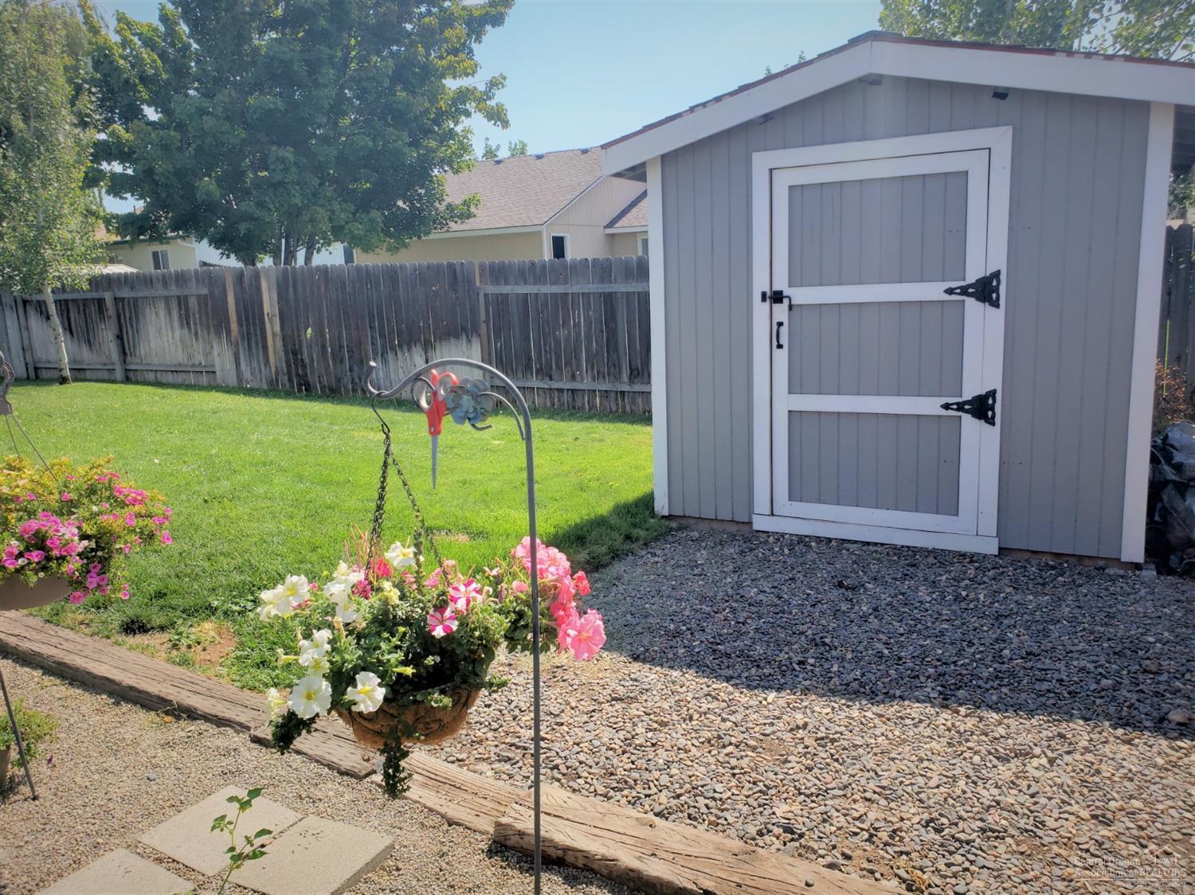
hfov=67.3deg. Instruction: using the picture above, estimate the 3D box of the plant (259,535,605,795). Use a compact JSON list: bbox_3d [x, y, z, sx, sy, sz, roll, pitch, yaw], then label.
[{"bbox_3d":[-0.307,0.395,1.670,0.600,0.440,0.480,-2,10,0],"label":"plant"}]

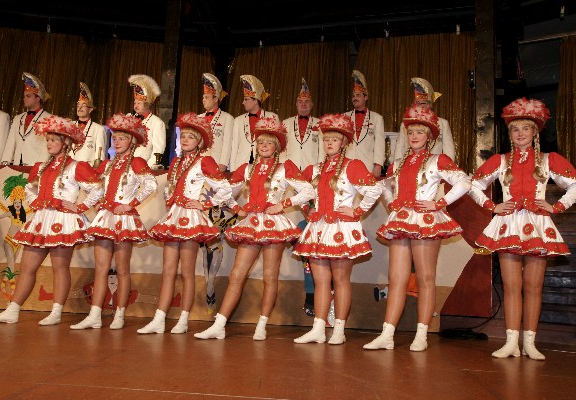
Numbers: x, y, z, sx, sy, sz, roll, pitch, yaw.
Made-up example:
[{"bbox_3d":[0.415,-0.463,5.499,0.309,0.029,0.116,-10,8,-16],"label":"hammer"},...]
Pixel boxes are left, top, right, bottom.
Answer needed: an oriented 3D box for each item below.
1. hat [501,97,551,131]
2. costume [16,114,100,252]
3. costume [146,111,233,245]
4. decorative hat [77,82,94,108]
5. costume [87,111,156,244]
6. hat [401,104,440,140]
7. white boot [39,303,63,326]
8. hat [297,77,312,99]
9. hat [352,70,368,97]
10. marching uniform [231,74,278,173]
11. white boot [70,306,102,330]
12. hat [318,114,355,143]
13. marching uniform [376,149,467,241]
[{"bbox_3d":[1.629,-0.583,3.424,0.293,0.192,0.323,-3,-10,32],"label":"hat"},{"bbox_3d":[-1.804,-0.122,3.990,0.646,1.020,0.444,1,-9,12],"label":"costume"},{"bbox_3d":[-0.760,-0.179,3.900,0.640,1.000,0.480,0,0,25],"label":"costume"},{"bbox_3d":[-2.060,-1.066,5.100,0.170,0.250,0.270,0,-5,3],"label":"decorative hat"},{"bbox_3d":[-1.349,-0.178,4.050,0.620,1.020,0.480,0,0,24],"label":"costume"},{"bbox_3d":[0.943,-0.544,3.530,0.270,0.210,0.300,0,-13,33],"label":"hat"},{"bbox_3d":[-1.853,0.892,3.909,0.091,0.172,0.237,-3,-10,31],"label":"white boot"},{"bbox_3d":[0.156,-1.048,4.720,0.160,0.230,0.260,0,-3,6],"label":"hat"},{"bbox_3d":[0.781,-1.248,5.373,0.172,0.268,0.232,-3,-10,33],"label":"hat"},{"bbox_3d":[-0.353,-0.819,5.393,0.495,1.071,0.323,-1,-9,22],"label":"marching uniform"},{"bbox_3d":[-1.514,0.890,3.757,0.237,0.172,0.091,6,-9,-23],"label":"white boot"},{"bbox_3d":[0.364,-0.514,3.697,0.263,0.192,0.313,-1,-9,20],"label":"hat"},{"bbox_3d":[0.950,-0.035,3.530,0.660,0.620,0.460,0,0,34],"label":"marching uniform"}]

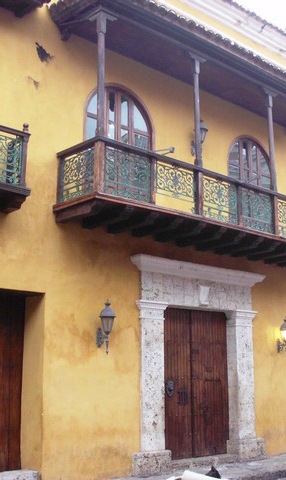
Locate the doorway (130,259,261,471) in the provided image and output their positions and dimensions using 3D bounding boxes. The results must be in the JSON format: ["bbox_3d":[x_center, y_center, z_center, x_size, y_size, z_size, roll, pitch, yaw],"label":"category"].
[{"bbox_3d":[1.292,2.668,15.263,4.223,4.233,0.551,11,-16,-44],"label":"doorway"}]

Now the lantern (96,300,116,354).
[{"bbox_3d":[-0.688,1.668,13.369,0.316,1.051,0.388,11,-16,-44],"label":"lantern"}]

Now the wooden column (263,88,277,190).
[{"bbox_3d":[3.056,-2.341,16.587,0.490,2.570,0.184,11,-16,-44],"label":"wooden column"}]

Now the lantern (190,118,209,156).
[{"bbox_3d":[1.310,-2.326,16.221,0.316,1.020,0.388,11,-16,-44],"label":"lantern"}]

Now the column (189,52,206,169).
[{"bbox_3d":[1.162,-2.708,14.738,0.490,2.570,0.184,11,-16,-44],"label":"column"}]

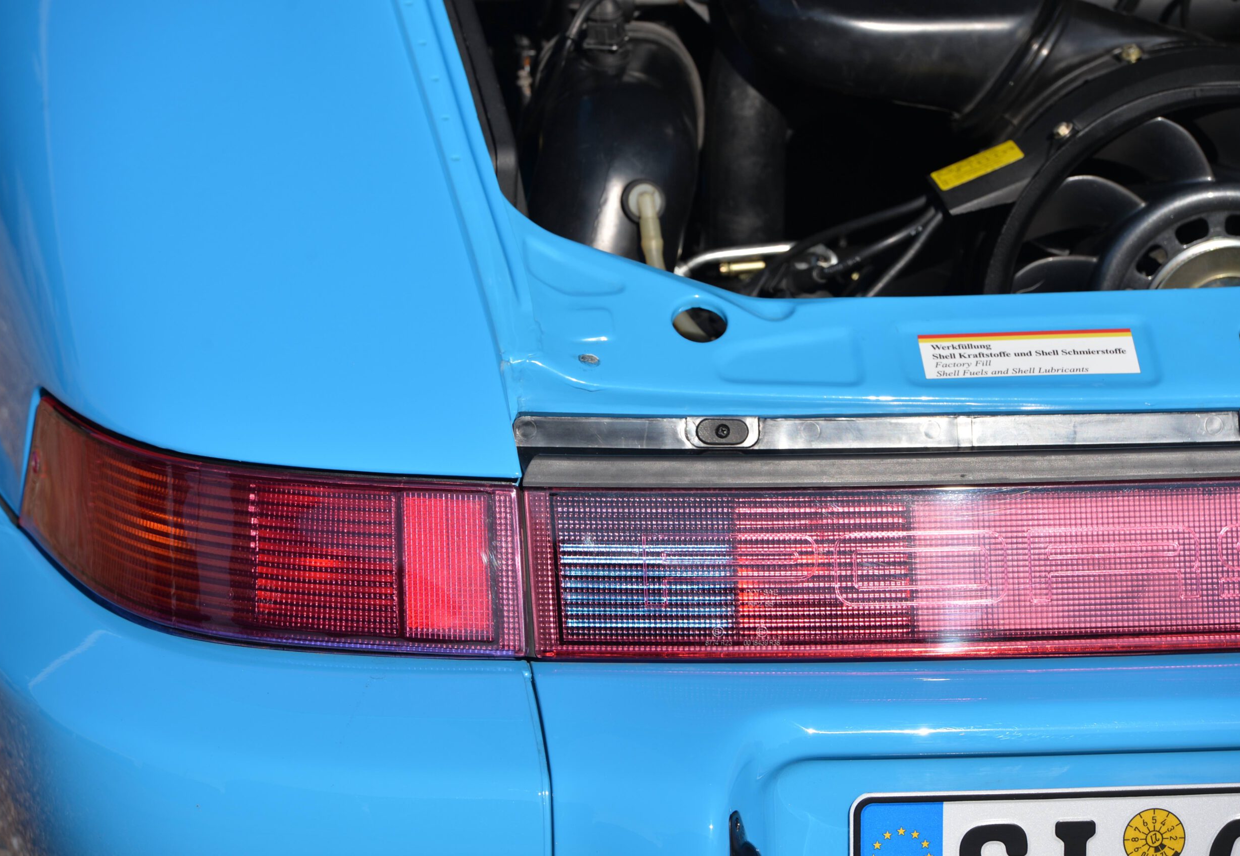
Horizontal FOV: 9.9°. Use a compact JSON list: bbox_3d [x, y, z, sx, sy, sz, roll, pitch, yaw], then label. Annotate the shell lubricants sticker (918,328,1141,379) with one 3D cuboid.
[{"bbox_3d":[0.230,-0.042,4.012,0.121,0.001,0.040,-2,39,-5],"label":"shell lubricants sticker"}]

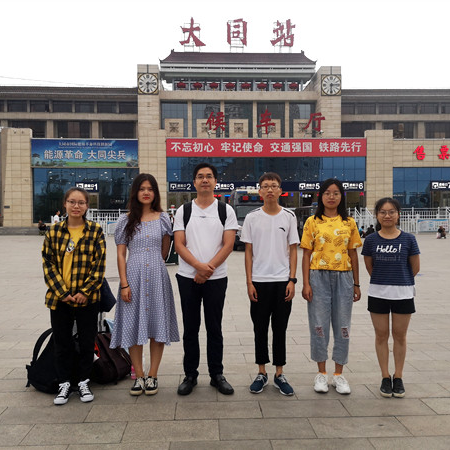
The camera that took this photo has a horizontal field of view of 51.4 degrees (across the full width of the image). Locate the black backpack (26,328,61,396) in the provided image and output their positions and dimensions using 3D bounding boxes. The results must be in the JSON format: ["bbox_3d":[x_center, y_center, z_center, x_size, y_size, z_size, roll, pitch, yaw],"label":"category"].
[{"bbox_3d":[-1.400,1.080,3.790,0.300,0.460,0.300,0,1,21],"label":"black backpack"}]

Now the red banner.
[{"bbox_3d":[4.345,-8.093,49.000,21.150,1.930,0.200,0,1,-2],"label":"red banner"}]

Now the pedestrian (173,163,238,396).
[{"bbox_3d":[-0.155,0.406,3.710,0.500,1.790,0.330,0,1,-2],"label":"pedestrian"}]

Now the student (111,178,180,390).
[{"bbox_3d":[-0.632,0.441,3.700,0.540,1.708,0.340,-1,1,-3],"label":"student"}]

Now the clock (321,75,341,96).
[{"bbox_3d":[14.477,-18.942,63.500,2.750,2.850,0.350,-1,1,-3],"label":"clock"}]

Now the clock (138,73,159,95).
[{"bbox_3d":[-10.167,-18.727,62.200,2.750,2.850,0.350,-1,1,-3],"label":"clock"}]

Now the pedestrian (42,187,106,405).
[{"bbox_3d":[-1.145,0.507,3.560,0.480,1.597,0.320,0,1,-16],"label":"pedestrian"}]

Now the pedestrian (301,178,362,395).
[{"bbox_3d":[0.842,0.459,3.700,0.480,1.649,0.310,0,1,3],"label":"pedestrian"}]

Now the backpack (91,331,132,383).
[{"bbox_3d":[-0.992,1.094,4.020,0.270,0.400,0.320,0,1,45],"label":"backpack"}]

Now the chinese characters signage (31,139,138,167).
[{"bbox_3d":[-12.882,-6.569,43.000,9.800,2.570,0.200,-1,1,-3],"label":"chinese characters signage"}]

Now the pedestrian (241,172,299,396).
[{"bbox_3d":[0.355,0.438,3.690,0.460,1.699,0.310,0,1,1],"label":"pedestrian"}]

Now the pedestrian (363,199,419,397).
[{"bbox_3d":[1.293,0.538,3.645,0.450,1.515,0.300,0,1,14],"label":"pedestrian"}]

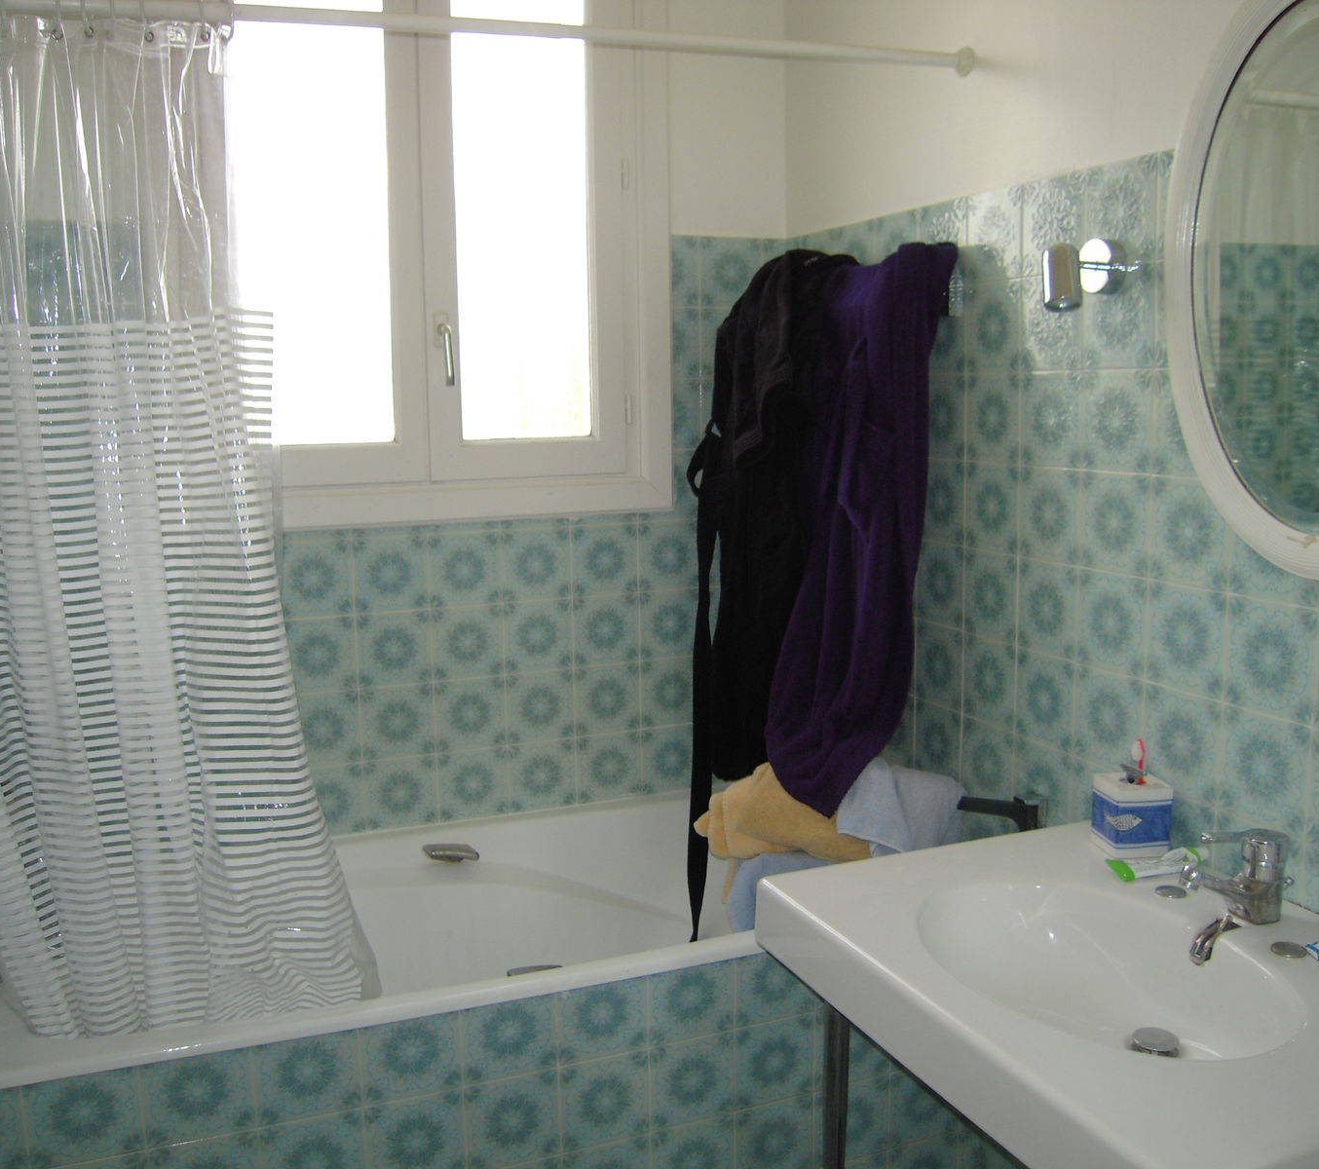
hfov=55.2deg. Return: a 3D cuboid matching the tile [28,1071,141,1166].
[{"bbox_3d":[-0.796,0.736,1.743,0.150,0.140,0.010,-4,9,-21],"label":"tile"}]

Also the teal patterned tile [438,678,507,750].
[{"bbox_3d":[-0.390,0.269,2.613,0.148,0.148,0.010,-4,9,-21],"label":"teal patterned tile"}]

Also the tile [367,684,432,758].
[{"bbox_3d":[-0.527,0.278,2.544,0.150,0.150,0.010,-4,9,-21],"label":"tile"}]

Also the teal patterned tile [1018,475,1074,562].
[{"bbox_3d":[0.622,-0.108,2.010,0.010,0.148,0.148,-4,9,-21],"label":"teal patterned tile"}]

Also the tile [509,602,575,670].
[{"bbox_3d":[-0.251,0.109,2.646,0.148,0.148,0.010,-4,9,-21],"label":"tile"}]

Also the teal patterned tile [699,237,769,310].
[{"bbox_3d":[0.152,-0.663,2.683,0.150,0.150,0.010,-4,9,-21],"label":"teal patterned tile"}]

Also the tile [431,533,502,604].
[{"bbox_3d":[-0.400,-0.032,2.595,0.149,0.151,0.010,-4,9,-21],"label":"tile"}]

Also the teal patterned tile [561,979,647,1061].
[{"bbox_3d":[-0.089,0.682,1.975,0.148,0.123,0.010,-4,9,-21],"label":"teal patterned tile"}]

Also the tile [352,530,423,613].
[{"bbox_3d":[-0.541,-0.021,2.541,0.149,0.151,0.010,-4,9,-21],"label":"tile"}]

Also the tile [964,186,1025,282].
[{"bbox_3d":[0.558,-0.573,2.087,0.010,0.150,0.150,-4,9,-21],"label":"tile"}]

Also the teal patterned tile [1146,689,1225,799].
[{"bbox_3d":[0.740,0.225,1.774,0.010,0.148,0.148,-4,9,-21],"label":"teal patterned tile"}]

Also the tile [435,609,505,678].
[{"bbox_3d":[-0.392,0.120,2.591,0.148,0.148,0.010,-4,9,-21],"label":"tile"}]

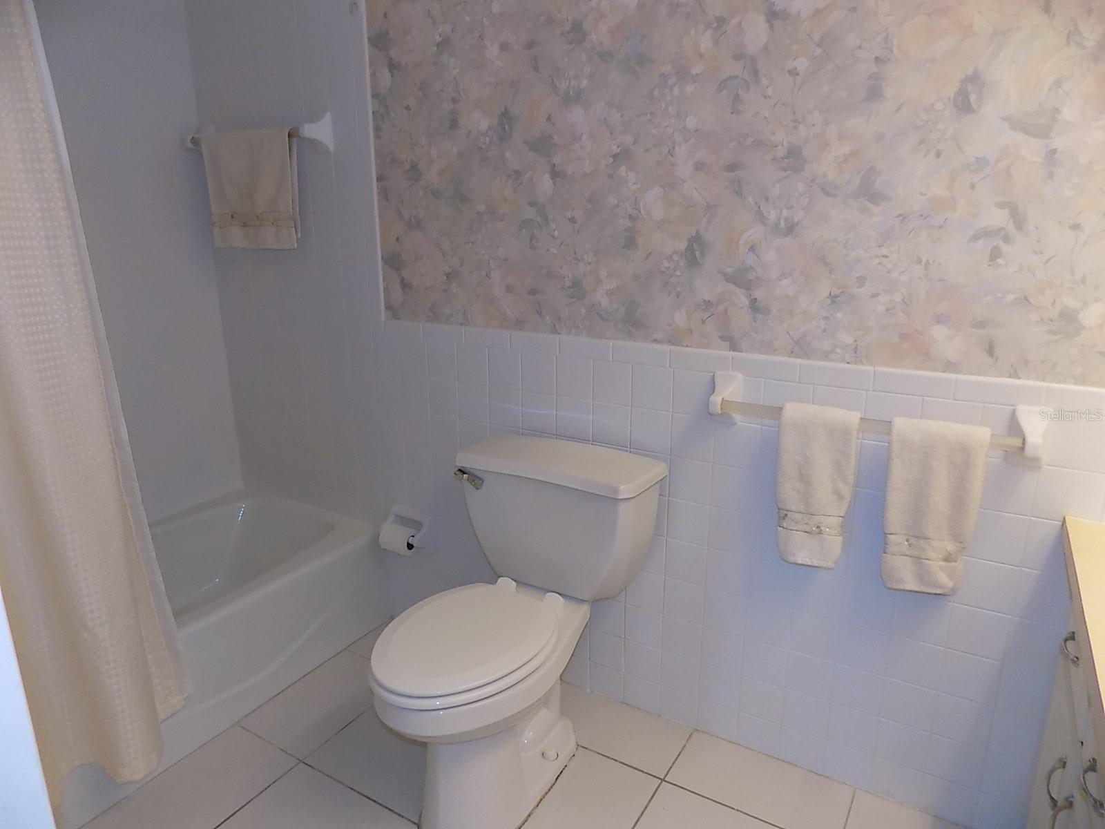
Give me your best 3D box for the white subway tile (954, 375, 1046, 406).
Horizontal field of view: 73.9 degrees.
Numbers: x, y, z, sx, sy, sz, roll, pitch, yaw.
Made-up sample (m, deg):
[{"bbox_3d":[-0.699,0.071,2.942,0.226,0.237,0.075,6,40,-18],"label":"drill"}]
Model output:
[{"bbox_3d":[0.870,-0.047,1.428,0.152,0.052,0.010,9,18,30],"label":"white subway tile"}]

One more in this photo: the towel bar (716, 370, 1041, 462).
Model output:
[{"bbox_3d":[0.648,0.013,1.541,0.665,0.110,0.083,9,17,29],"label":"towel bar"}]

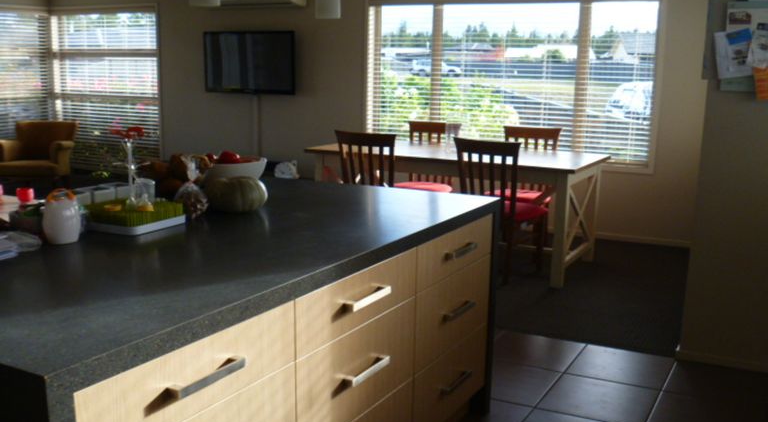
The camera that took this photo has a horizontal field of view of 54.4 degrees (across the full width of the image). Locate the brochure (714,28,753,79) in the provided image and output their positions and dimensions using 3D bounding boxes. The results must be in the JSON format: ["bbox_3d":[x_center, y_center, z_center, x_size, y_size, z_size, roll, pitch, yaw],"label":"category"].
[{"bbox_3d":[1.568,-0.703,3.345,0.148,0.205,0.010,-2,7,30],"label":"brochure"}]

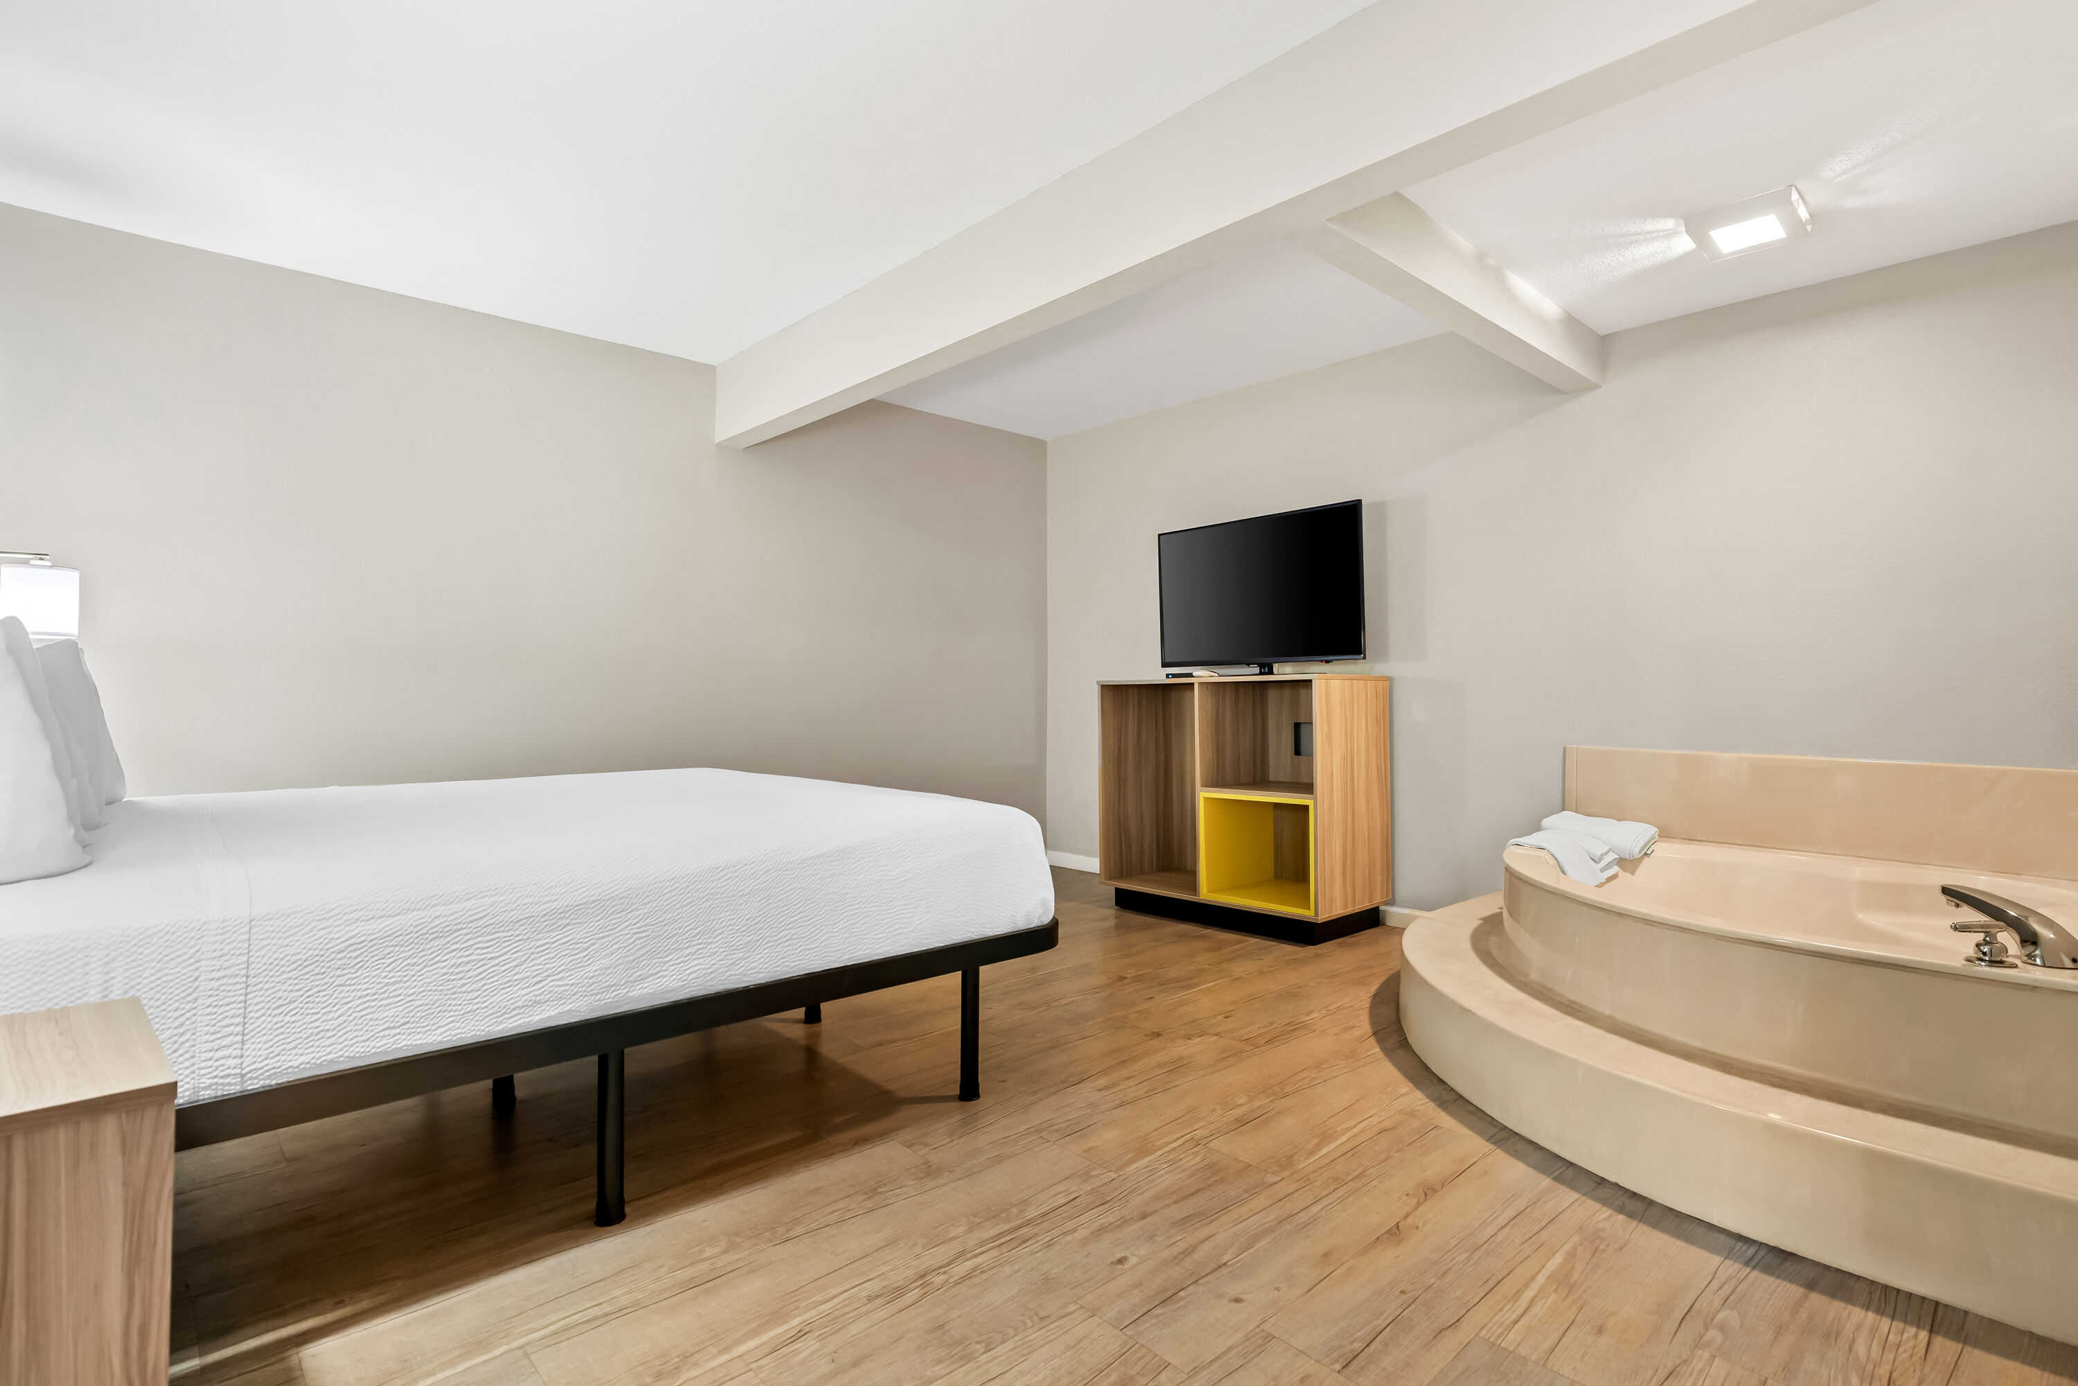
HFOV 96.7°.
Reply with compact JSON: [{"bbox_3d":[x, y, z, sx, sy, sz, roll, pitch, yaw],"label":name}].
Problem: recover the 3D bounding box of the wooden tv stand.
[{"bbox_3d":[0.890,0.464,4.111,0.609,1.051,1.099,0,0,-44],"label":"wooden tv stand"}]

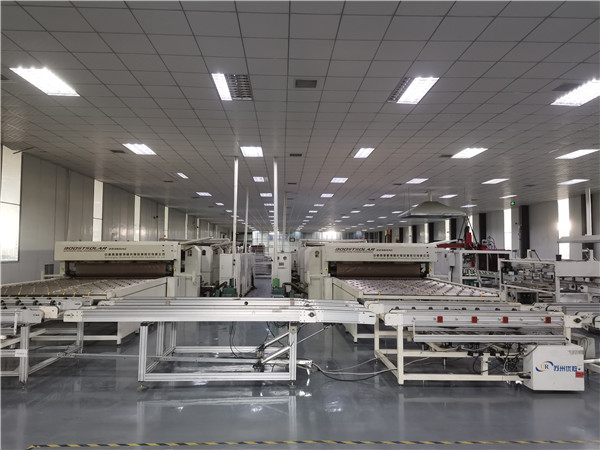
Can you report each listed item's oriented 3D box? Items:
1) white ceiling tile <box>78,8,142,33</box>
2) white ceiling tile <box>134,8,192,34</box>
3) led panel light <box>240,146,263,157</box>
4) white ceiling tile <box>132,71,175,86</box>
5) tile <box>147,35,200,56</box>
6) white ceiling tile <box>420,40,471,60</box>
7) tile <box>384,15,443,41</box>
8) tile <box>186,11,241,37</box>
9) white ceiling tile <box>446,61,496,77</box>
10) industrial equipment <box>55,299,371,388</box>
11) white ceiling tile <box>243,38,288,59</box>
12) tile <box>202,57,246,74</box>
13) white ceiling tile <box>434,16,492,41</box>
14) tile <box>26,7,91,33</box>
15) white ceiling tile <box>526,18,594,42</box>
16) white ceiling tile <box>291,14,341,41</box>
[{"bbox_3d":[-2.229,-2.429,5.361,0.600,0.020,0.600,0,-3,-2],"label":"white ceiling tile"},{"bbox_3d":[-1.629,-2.425,5.384,0.600,0.020,0.600,0,-3,-2],"label":"white ceiling tile"},{"bbox_3d":[-1.293,-2.026,12.290,0.600,0.060,1.200,0,-3,-2],"label":"led panel light"},{"bbox_3d":[-2.298,-2.316,7.124,0.600,0.020,0.600,0,-3,-2],"label":"white ceiling tile"},{"bbox_3d":[-1.649,-2.383,5.967,0.600,0.020,0.600,0,-3,-2],"label":"tile"},{"bbox_3d":[1.945,-2.364,6.118,0.600,0.020,0.600,0,-3,-2],"label":"white ceiling tile"},{"bbox_3d":[1.373,-2.401,5.500,0.600,0.020,0.600,0,-3,-2],"label":"tile"},{"bbox_3d":[-1.025,-2.415,5.401,0.600,0.020,0.600,0,-3,-2],"label":"tile"},{"bbox_3d":[2.522,-2.324,6.739,0.600,0.020,0.600,0,-3,-2],"label":"white ceiling tile"},{"bbox_3d":[-0.933,1.473,5.971,3.597,0.910,1.565,0,-3,-2],"label":"industrial equipment"},{"bbox_3d":[-0.453,-2.380,6.028,0.600,0.020,0.600,0,-3,-2],"label":"white ceiling tile"},{"bbox_3d":[-1.074,-2.344,6.583,0.600,0.020,0.600,0,-3,-2],"label":"tile"},{"bbox_3d":[1.968,-2.400,5.520,0.600,0.020,0.600,0,-3,-2],"label":"white ceiling tile"},{"bbox_3d":[-2.824,-2.425,5.327,0.600,0.020,0.600,0,-3,-2],"label":"tile"},{"bbox_3d":[3.167,-2.392,5.565,0.600,0.020,0.600,0,-3,-2],"label":"white ceiling tile"},{"bbox_3d":[0.174,-2.408,5.450,0.600,0.020,0.600,0,-3,-2],"label":"white ceiling tile"}]

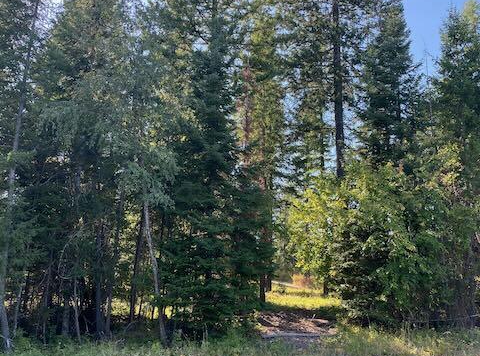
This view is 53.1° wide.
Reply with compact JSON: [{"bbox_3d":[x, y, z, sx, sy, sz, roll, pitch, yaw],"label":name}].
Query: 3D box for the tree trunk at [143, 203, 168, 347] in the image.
[{"bbox_3d":[-1.949,2.190,11.086,0.150,3.325,0.150,-9,-11,-2],"label":"tree trunk"}]

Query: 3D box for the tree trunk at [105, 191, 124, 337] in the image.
[{"bbox_3d":[-3.098,2.110,12.018,0.138,3.646,0.138,3,-11,1],"label":"tree trunk"}]

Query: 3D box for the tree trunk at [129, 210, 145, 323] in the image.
[{"bbox_3d":[-3.116,2.658,14.560,0.151,3.373,0.151,4,-11,1],"label":"tree trunk"}]

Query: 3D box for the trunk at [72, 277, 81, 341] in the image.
[{"bbox_3d":[-3.847,3.102,11.419,0.090,1.509,0.090,-8,-11,-2],"label":"trunk"}]

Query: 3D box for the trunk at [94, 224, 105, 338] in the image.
[{"bbox_3d":[-3.485,2.550,11.933,0.174,2.794,0.174,-3,-11,-1],"label":"trunk"}]

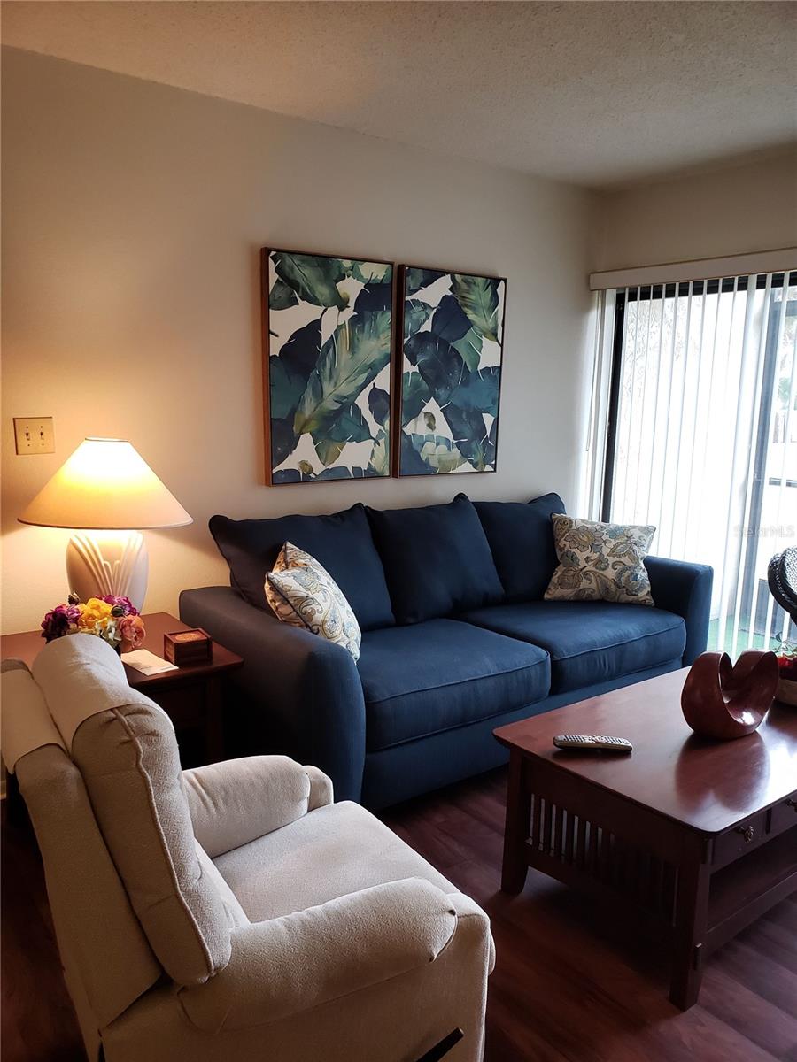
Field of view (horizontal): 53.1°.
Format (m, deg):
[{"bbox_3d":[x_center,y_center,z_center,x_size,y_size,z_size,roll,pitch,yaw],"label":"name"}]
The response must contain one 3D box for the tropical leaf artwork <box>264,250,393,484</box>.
[{"bbox_3d":[-0.282,-0.672,3.366,0.615,0.930,0.042,-7,13,-36],"label":"tropical leaf artwork"}]

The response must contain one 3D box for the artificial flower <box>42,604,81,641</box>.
[{"bbox_3d":[-0.969,0.263,2.290,0.100,0.105,0.090,0,10,-3],"label":"artificial flower"}]

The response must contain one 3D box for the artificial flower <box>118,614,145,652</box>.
[{"bbox_3d":[-0.803,0.308,2.400,0.082,0.105,0.075,-2,11,-18],"label":"artificial flower"}]

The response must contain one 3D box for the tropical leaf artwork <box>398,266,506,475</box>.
[{"bbox_3d":[0.245,-0.728,3.751,0.617,0.930,0.042,-7,13,-36],"label":"tropical leaf artwork"}]

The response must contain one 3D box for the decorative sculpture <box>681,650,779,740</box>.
[{"bbox_3d":[0.918,0.438,2.210,0.205,0.225,0.175,-1,11,-12],"label":"decorative sculpture"}]

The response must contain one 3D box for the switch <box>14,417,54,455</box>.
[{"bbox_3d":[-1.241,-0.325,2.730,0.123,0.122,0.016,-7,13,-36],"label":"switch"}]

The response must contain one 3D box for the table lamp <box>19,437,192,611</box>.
[{"bbox_3d":[-0.918,0.041,2.572,0.530,0.665,0.530,-7,13,-36],"label":"table lamp"}]

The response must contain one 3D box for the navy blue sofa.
[{"bbox_3d":[0.314,0.356,3.405,2.260,0.900,0.940,-7,13,-36],"label":"navy blue sofa"}]

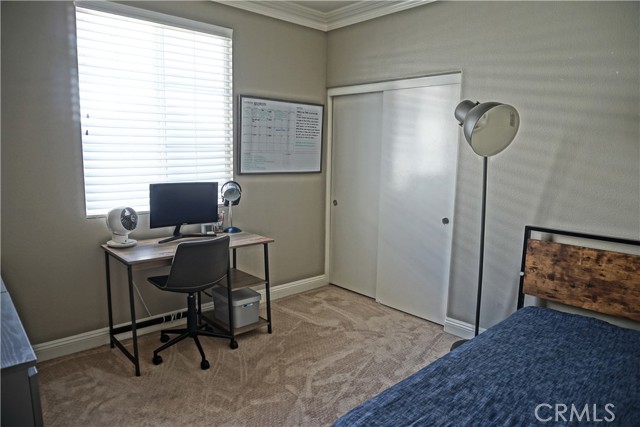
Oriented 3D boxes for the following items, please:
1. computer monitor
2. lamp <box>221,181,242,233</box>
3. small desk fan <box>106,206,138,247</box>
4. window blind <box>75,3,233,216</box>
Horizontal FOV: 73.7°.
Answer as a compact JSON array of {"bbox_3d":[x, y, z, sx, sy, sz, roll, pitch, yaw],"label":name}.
[{"bbox_3d":[-1.055,-0.022,3.372,0.550,0.427,0.190,-6,11,-40],"label":"computer monitor"},{"bbox_3d":[-0.744,-0.052,3.628,0.160,0.420,0.190,-3,10,-27],"label":"lamp"},{"bbox_3d":[-1.427,0.091,3.081,0.205,0.273,0.205,5,9,26],"label":"small desk fan"},{"bbox_3d":[-1.181,-0.749,3.274,1.170,1.470,0.070,-7,11,-41],"label":"window blind"}]

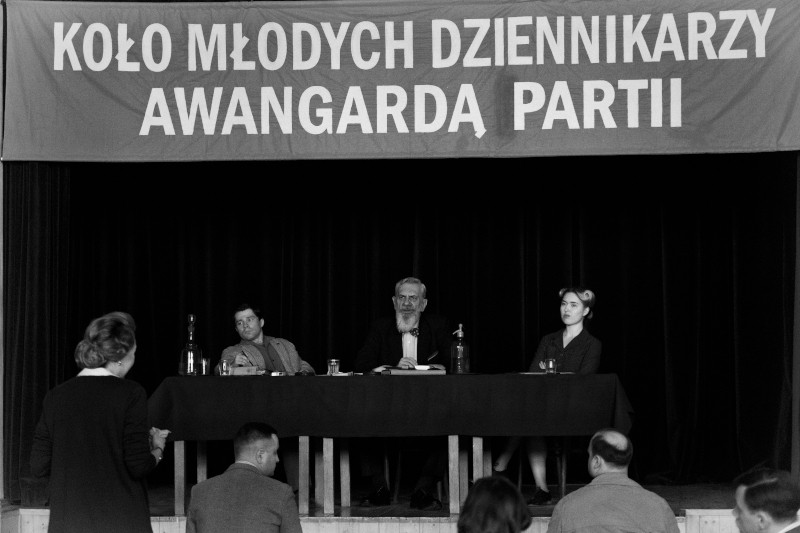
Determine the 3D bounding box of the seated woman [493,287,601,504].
[{"bbox_3d":[0.872,0.748,13.261,0.540,1.250,0.780,-1,-2,22],"label":"seated woman"}]

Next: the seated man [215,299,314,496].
[{"bbox_3d":[-0.793,0.808,13.514,0.586,1.192,0.889,0,-2,-5],"label":"seated man"}]

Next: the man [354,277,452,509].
[{"bbox_3d":[0.026,0.718,13.112,0.560,1.310,0.880,-1,-2,3],"label":"man"}]

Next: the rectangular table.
[{"bbox_3d":[-0.050,0.982,12.771,2.580,0.757,0.840,-1,-2,3],"label":"rectangular table"}]

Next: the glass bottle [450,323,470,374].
[{"bbox_3d":[0.336,0.457,12.712,0.104,0.285,0.103,0,-2,-10],"label":"glass bottle"}]

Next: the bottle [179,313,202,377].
[{"bbox_3d":[-1.157,0.437,12.643,0.128,0.340,0.128,0,-2,0],"label":"bottle"}]

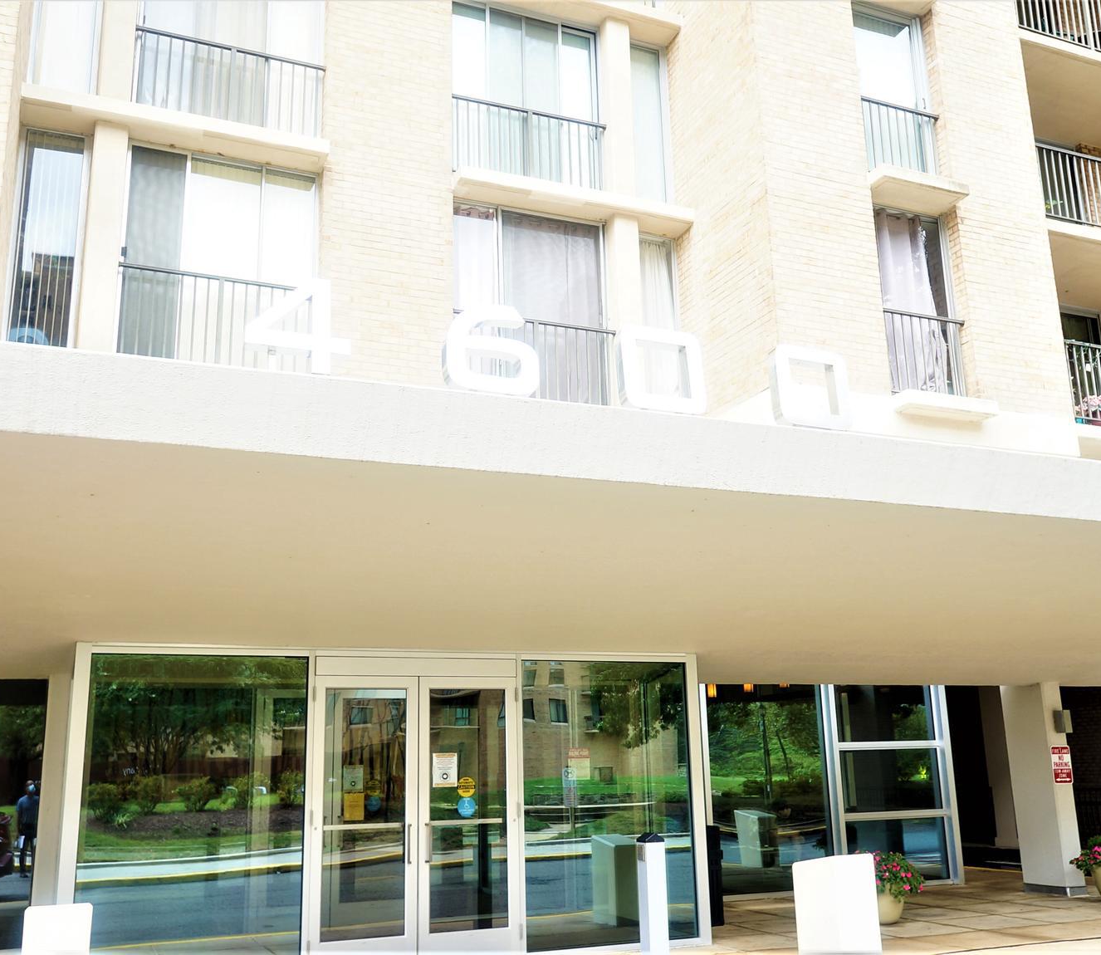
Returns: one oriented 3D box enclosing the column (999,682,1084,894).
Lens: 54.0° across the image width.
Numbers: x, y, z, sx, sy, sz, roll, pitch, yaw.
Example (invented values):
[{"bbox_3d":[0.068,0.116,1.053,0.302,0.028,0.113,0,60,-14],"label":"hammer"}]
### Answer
[{"bbox_3d":[6.100,3.832,13.398,0.304,2.484,0.684,4,-15,-22],"label":"column"}]

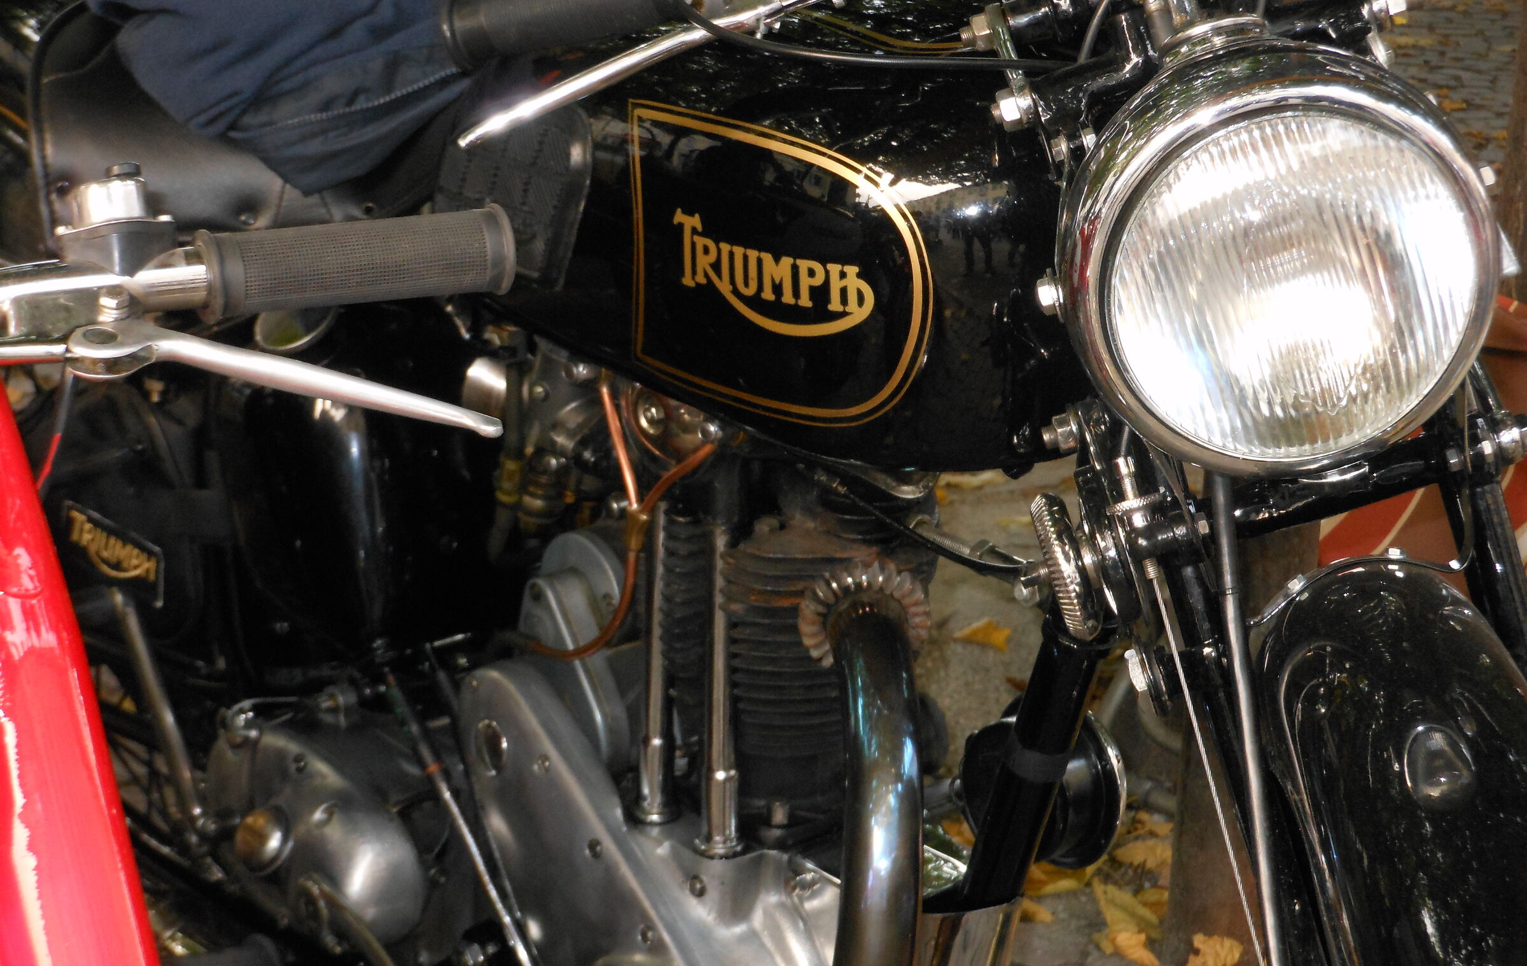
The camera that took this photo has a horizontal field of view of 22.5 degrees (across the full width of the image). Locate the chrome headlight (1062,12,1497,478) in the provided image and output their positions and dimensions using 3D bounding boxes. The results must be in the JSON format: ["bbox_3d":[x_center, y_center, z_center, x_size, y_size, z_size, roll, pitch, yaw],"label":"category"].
[{"bbox_3d":[0.241,-0.120,1.835,0.200,0.203,0.165,-15,25,3],"label":"chrome headlight"}]

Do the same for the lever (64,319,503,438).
[{"bbox_3d":[-0.188,-0.041,1.500,0.172,0.025,0.038,12,22,5],"label":"lever"}]

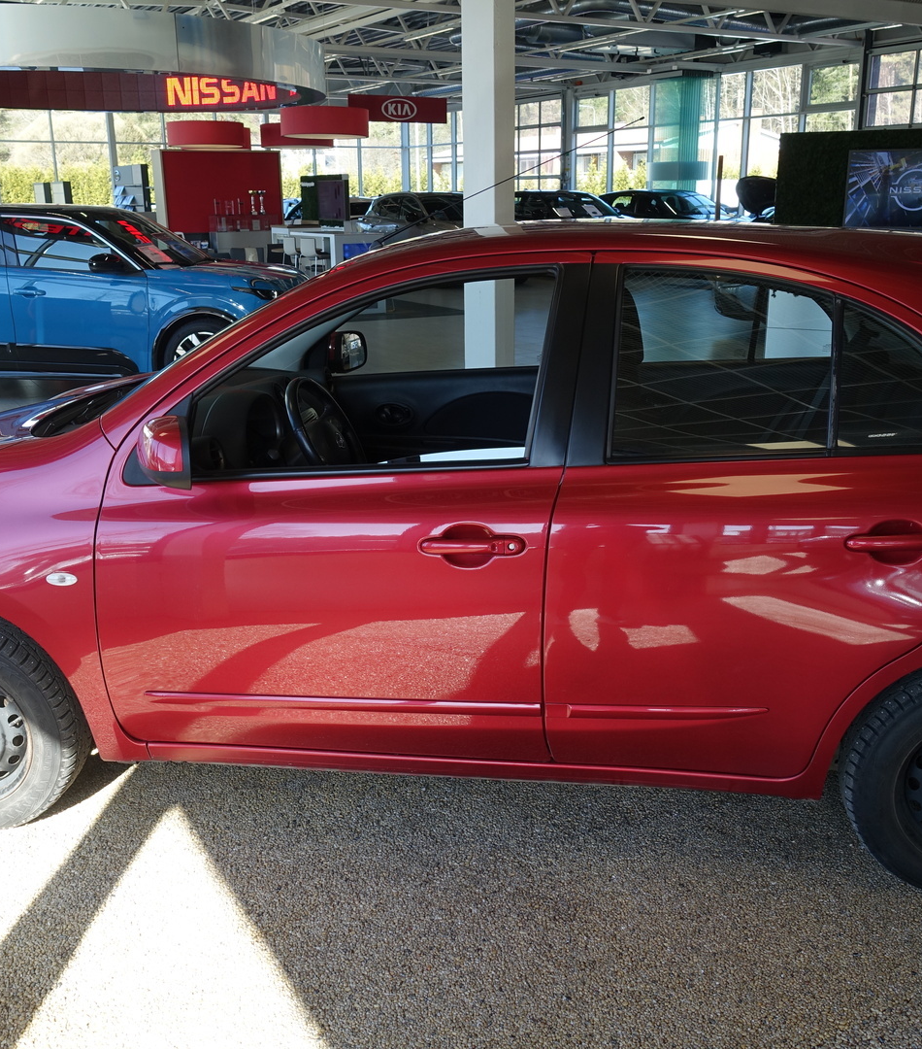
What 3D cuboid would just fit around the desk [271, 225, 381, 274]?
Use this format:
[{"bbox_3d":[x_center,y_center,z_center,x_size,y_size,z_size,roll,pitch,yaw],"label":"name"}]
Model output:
[{"bbox_3d":[-2.370,-4.730,18.651,0.900,1.060,2.100,-11,19,-31],"label":"desk"}]

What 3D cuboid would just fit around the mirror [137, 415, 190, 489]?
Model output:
[{"bbox_3d":[-0.649,-0.164,2.292,0.110,0.140,0.180,2,17,7],"label":"mirror"}]

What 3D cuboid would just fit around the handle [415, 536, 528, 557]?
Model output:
[{"bbox_3d":[0.023,0.047,2.317,0.225,0.040,0.045,2,17,7],"label":"handle"}]

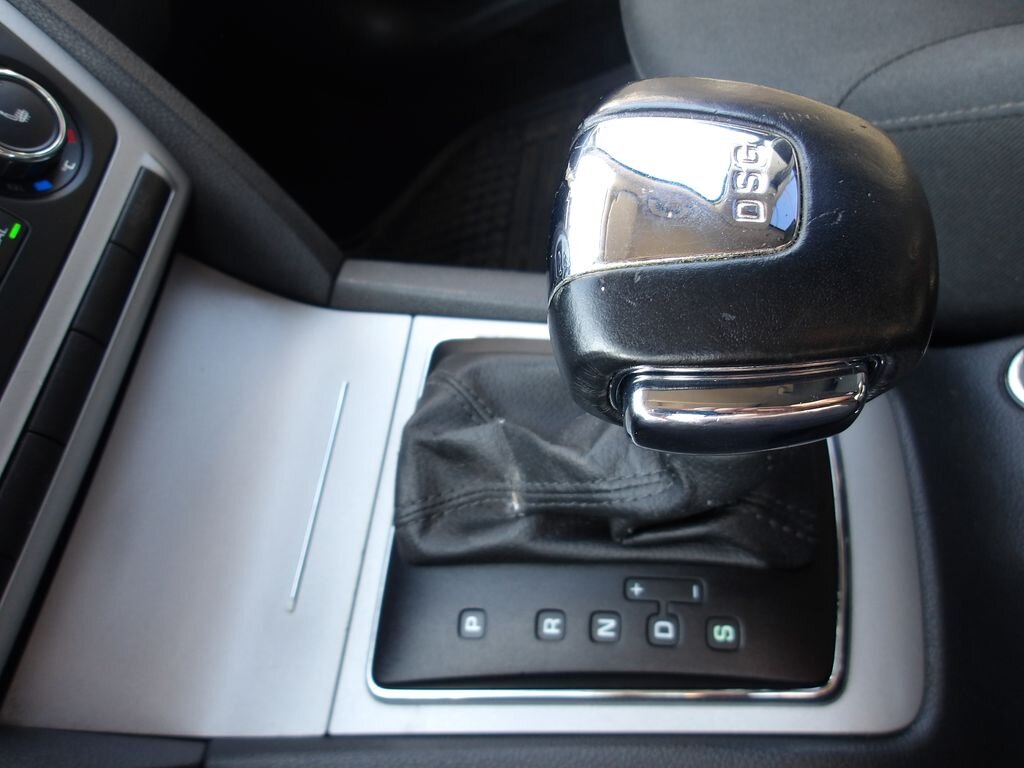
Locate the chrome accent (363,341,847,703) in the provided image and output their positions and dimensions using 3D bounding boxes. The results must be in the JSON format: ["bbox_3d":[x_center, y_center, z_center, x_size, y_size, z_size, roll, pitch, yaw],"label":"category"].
[{"bbox_3d":[0.028,0.036,0.251,0.140,0.009,0.129,-4,60,20],"label":"chrome accent"}]

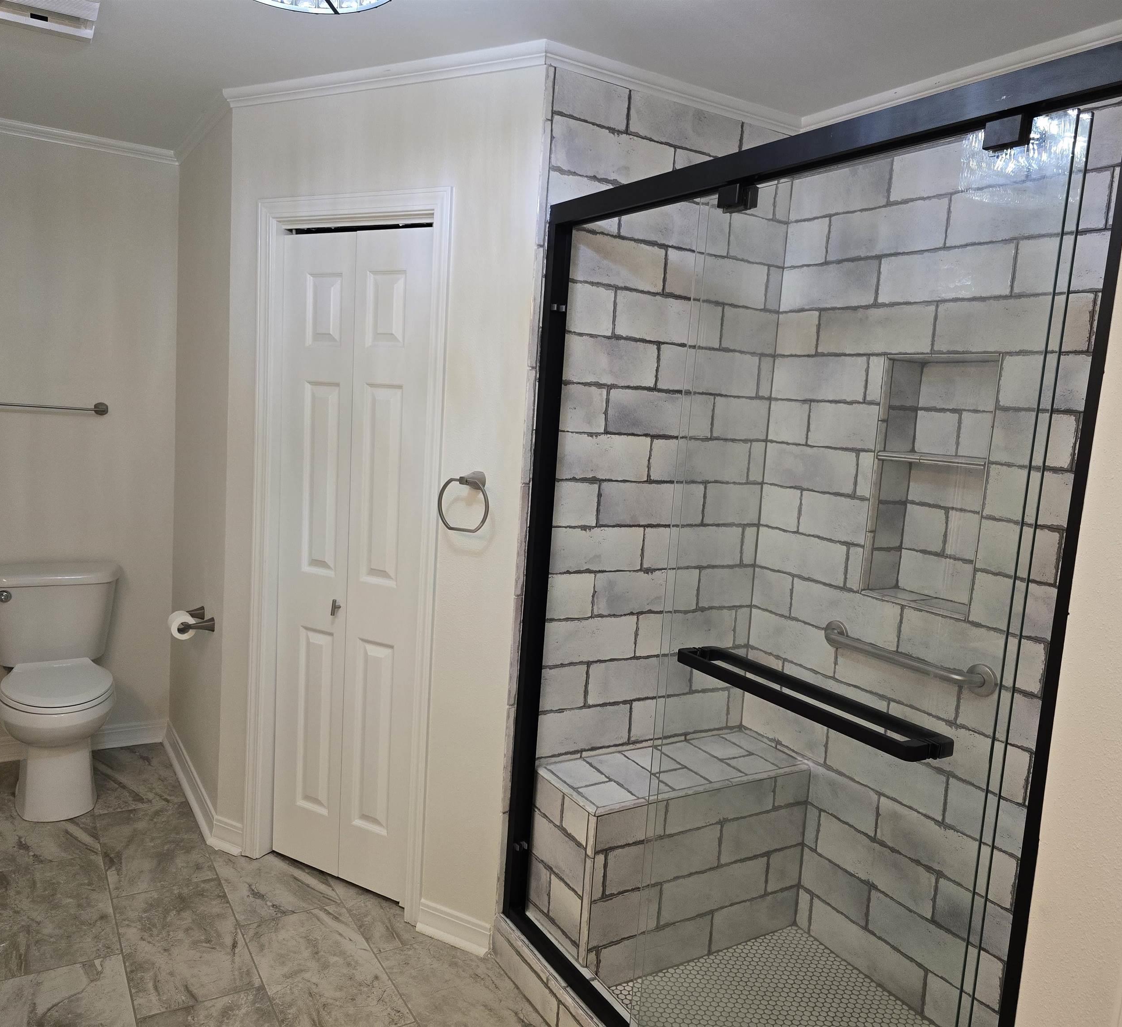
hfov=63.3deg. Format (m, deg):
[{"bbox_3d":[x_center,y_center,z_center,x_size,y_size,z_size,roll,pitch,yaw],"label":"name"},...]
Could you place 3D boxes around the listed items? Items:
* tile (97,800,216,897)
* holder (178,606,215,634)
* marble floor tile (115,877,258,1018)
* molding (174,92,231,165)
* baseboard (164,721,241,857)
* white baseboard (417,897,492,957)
[{"bbox_3d":[-1.379,1.126,3.076,0.303,0.014,0.598,-1,8,-32],"label":"tile"},{"bbox_3d":[-1.288,0.374,3.190,0.104,0.054,0.220,-1,8,-32],"label":"holder"},{"bbox_3d":[-1.070,1.210,2.575,0.303,0.014,0.593,-1,8,-32],"label":"marble floor tile"},{"bbox_3d":[-1.291,-1.358,3.230,0.037,0.049,1.020,-1,8,-32],"label":"molding"},{"bbox_3d":[-1.394,1.014,3.489,0.091,0.106,1.130,-1,8,-32],"label":"baseboard"},{"bbox_3d":[-0.314,1.198,2.629,0.245,0.100,0.027,8,8,29],"label":"white baseboard"}]

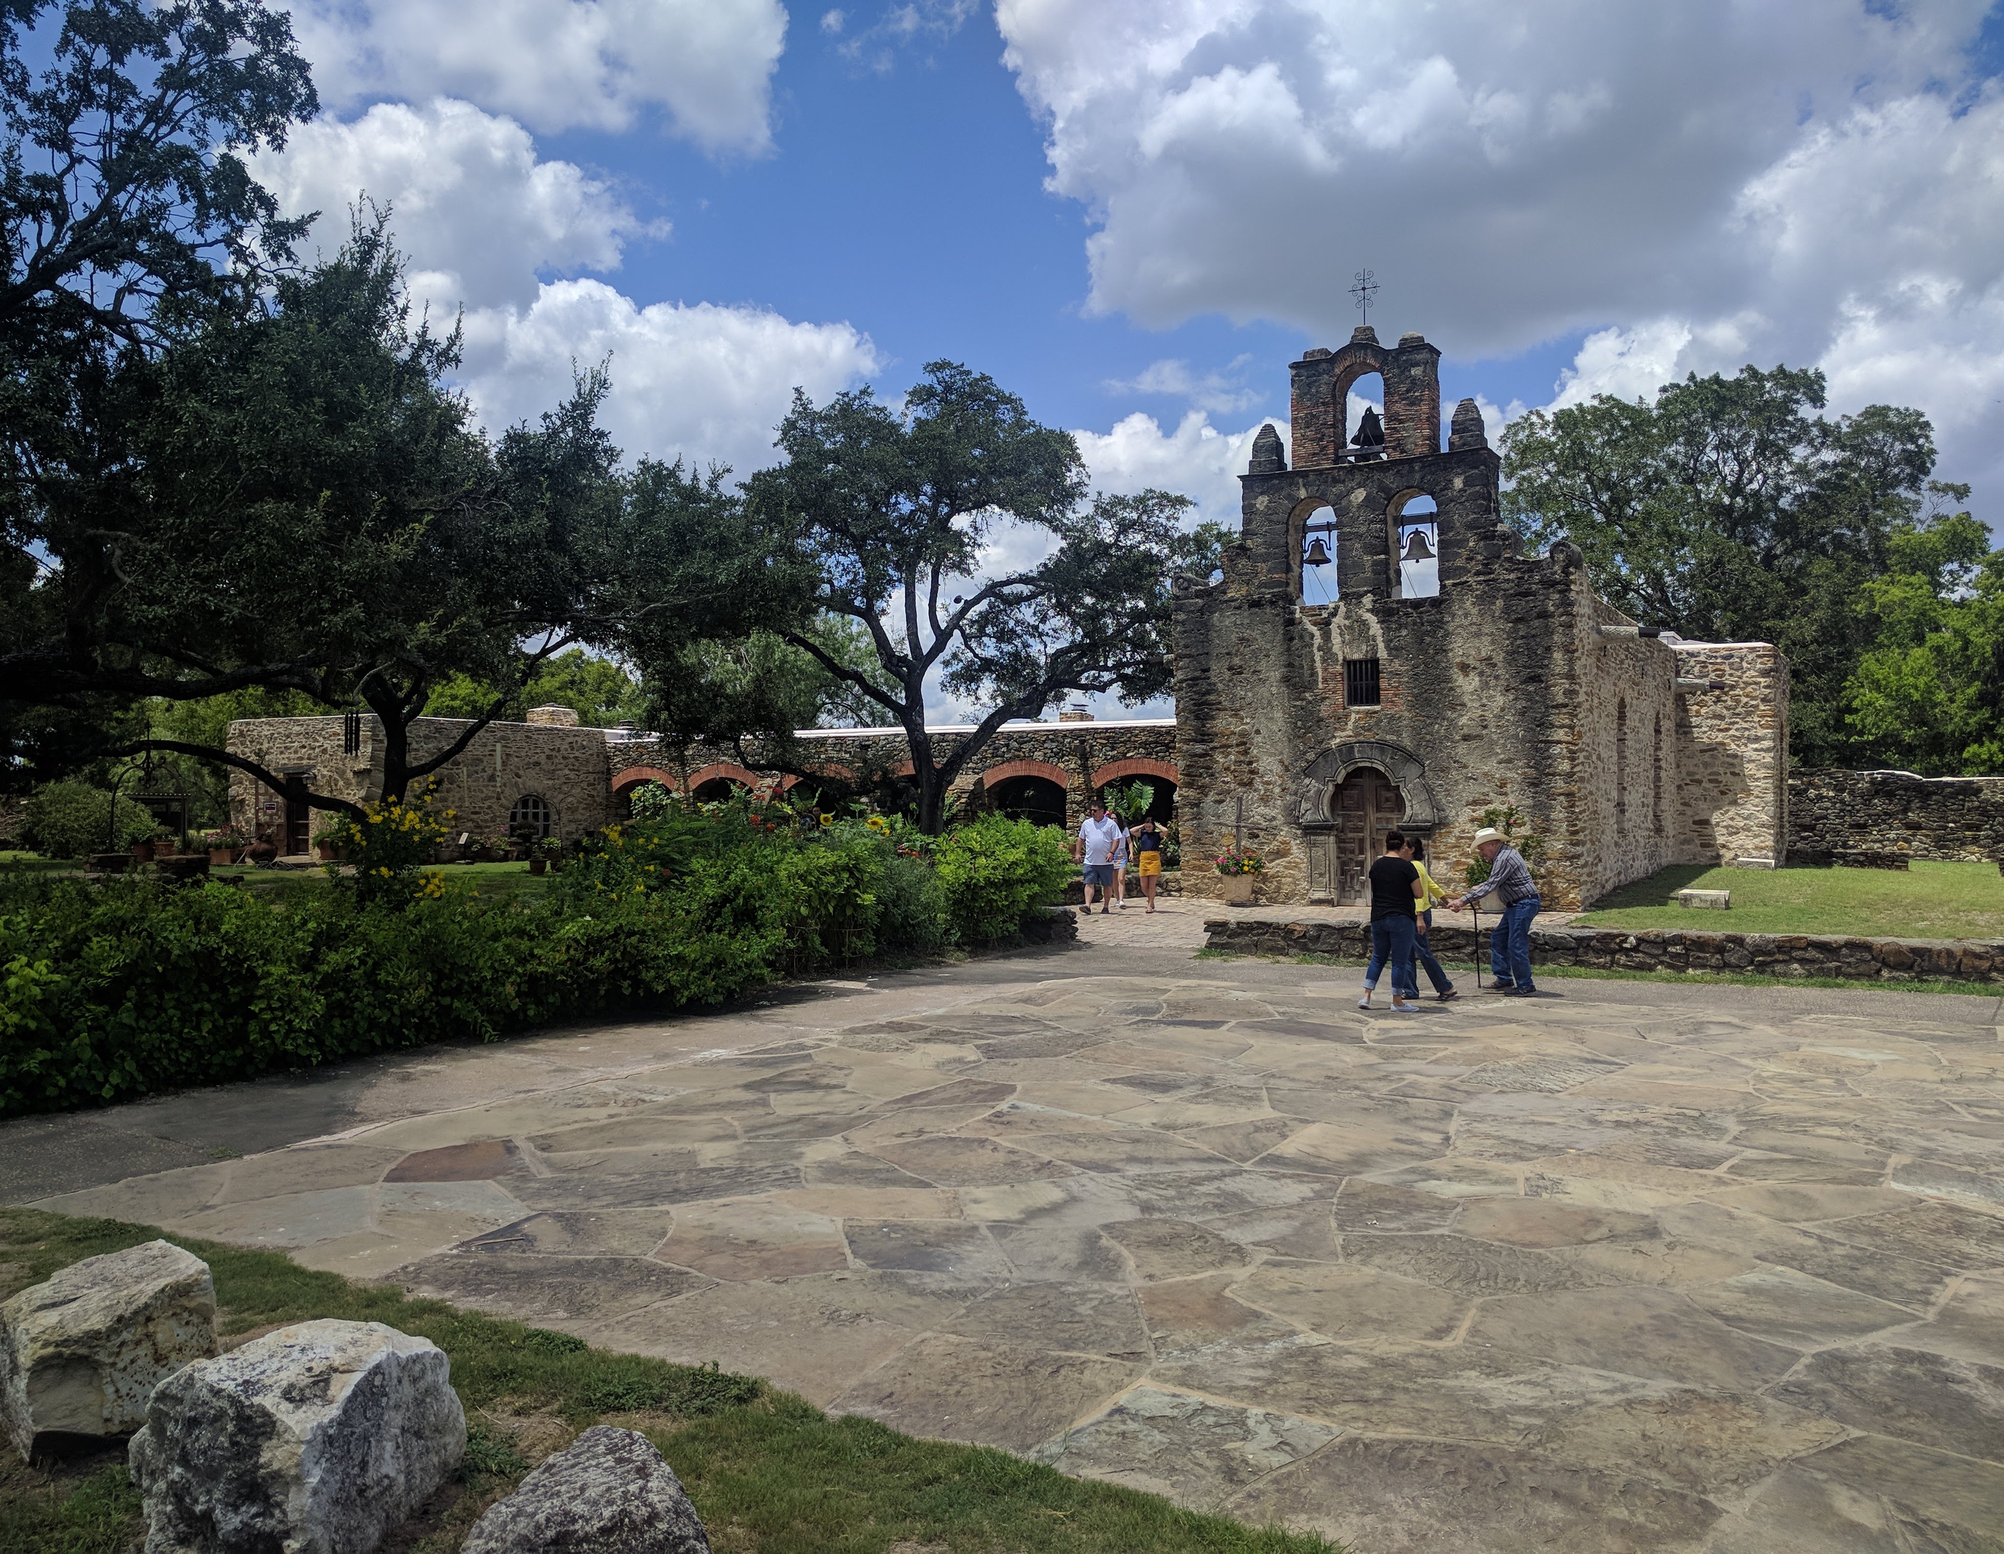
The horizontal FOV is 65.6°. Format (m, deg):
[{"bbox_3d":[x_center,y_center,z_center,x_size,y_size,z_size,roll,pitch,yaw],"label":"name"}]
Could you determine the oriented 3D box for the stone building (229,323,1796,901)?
[{"bbox_3d":[0.141,-2.536,41.342,36.100,10.200,20.500,-1,-1,30],"label":"stone building"}]

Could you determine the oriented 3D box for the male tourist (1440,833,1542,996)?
[{"bbox_3d":[4.798,1.304,15.175,0.880,1.610,0.550,0,-1,-14],"label":"male tourist"}]

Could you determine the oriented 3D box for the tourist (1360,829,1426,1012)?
[{"bbox_3d":[3.492,1.279,13.875,0.500,1.610,0.420,-1,-1,30],"label":"tourist"}]

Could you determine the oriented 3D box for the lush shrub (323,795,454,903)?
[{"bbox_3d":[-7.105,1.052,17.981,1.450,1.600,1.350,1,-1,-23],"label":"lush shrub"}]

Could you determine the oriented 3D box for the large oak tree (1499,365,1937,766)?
[{"bbox_3d":[22.909,-5.331,50.132,14.500,15.900,13.500,-1,-1,24],"label":"large oak tree"}]

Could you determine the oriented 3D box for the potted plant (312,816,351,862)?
[{"bbox_3d":[-16.728,1.533,38.775,0.900,1.150,0.850,-1,-1,30],"label":"potted plant"}]

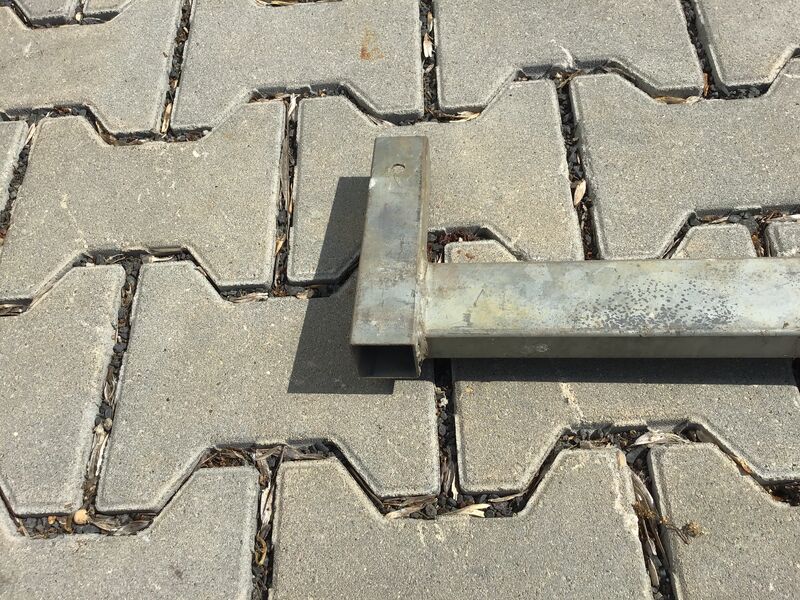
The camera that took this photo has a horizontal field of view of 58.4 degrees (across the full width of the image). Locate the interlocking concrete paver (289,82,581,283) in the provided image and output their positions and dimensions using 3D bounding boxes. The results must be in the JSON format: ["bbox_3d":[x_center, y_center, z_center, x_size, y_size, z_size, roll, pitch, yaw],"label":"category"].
[{"bbox_3d":[0.025,-0.075,0.557,0.202,0.070,0.174,-3,60,3],"label":"interlocking concrete paver"}]

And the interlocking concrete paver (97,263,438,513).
[{"bbox_3d":[-0.077,0.061,0.489,0.202,0.070,0.174,-4,60,3],"label":"interlocking concrete paver"}]

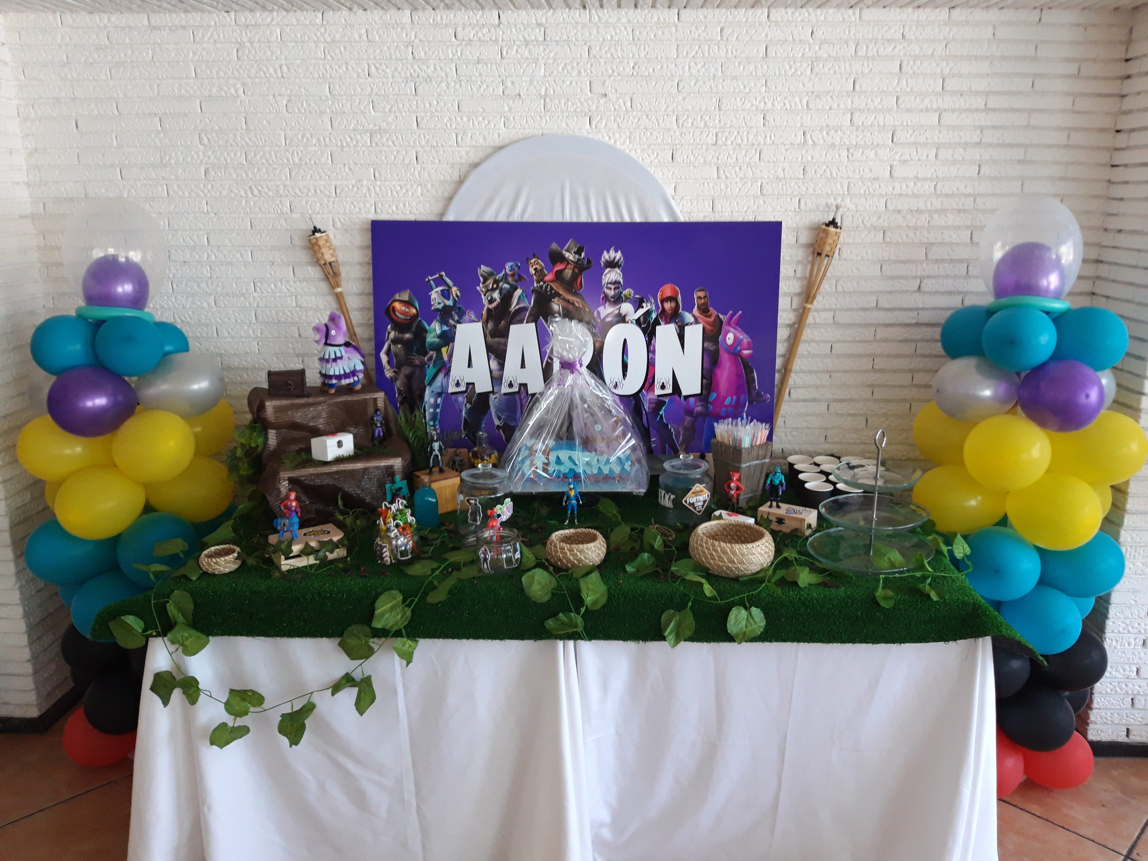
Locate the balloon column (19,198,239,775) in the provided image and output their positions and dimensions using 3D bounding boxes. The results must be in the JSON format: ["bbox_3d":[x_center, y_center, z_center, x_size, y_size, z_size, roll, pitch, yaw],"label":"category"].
[{"bbox_3d":[-1.110,0.180,2.263,0.550,1.520,0.540,0,14,-1],"label":"balloon column"}]

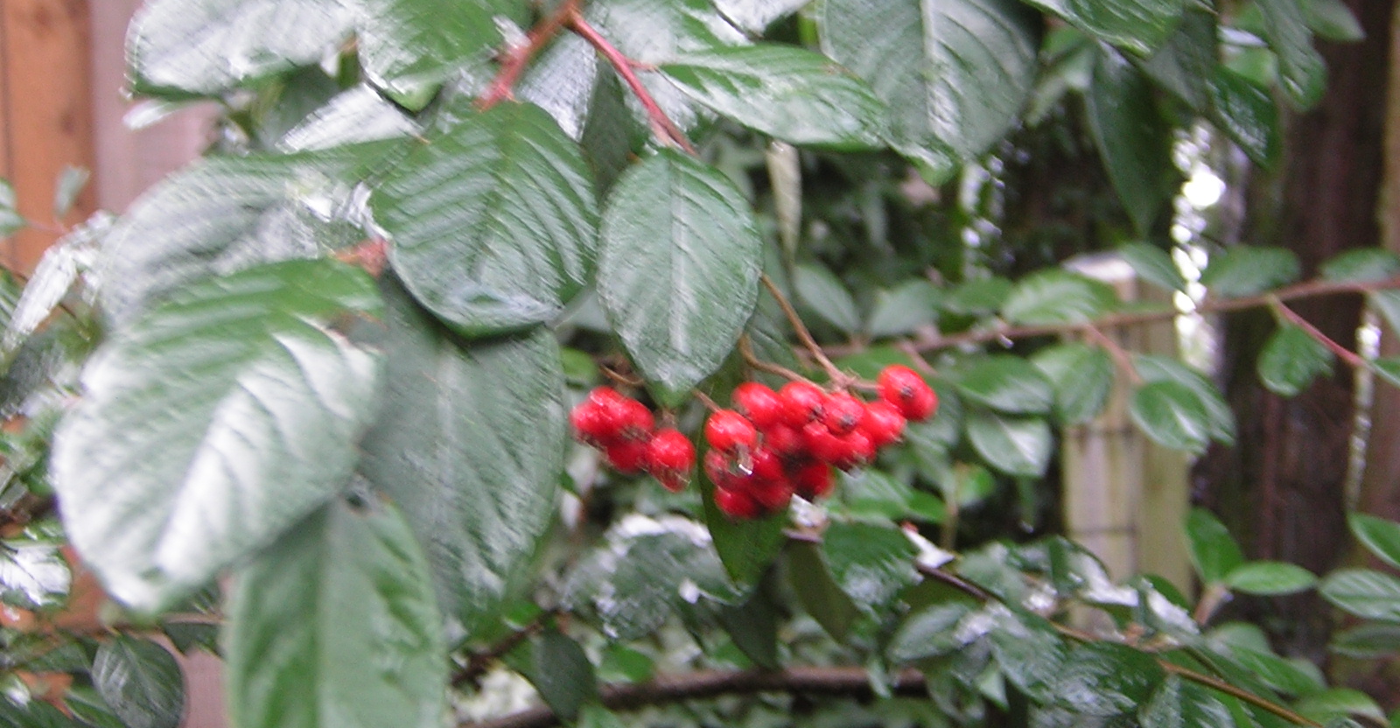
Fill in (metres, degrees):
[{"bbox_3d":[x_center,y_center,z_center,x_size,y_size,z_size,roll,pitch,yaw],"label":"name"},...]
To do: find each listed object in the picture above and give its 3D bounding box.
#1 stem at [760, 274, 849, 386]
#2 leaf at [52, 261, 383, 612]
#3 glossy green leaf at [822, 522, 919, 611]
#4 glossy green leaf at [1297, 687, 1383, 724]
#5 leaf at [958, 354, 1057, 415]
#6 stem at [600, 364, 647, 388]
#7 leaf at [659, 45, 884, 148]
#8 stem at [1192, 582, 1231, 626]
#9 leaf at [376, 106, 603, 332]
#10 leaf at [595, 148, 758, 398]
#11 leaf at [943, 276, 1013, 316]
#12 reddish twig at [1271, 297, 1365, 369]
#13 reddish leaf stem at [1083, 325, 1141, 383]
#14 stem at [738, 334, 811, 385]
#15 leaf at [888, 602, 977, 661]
[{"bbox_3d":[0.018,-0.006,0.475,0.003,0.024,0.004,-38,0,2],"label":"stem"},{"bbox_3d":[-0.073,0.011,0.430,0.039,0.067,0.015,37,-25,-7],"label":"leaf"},{"bbox_3d":[0.048,0.056,0.780,0.025,0.030,0.007,-40,-24,-21],"label":"glossy green leaf"},{"bbox_3d":[0.226,0.121,1.000,0.032,0.006,0.020,-9,37,-15],"label":"glossy green leaf"},{"bbox_3d":[0.131,0.009,1.220,0.044,0.008,0.026,13,50,13],"label":"leaf"},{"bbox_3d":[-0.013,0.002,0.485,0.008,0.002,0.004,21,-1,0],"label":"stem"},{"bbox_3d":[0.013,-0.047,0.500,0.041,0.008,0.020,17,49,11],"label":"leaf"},{"bbox_3d":[0.202,0.095,1.120,0.008,0.017,0.007,27,0,0],"label":"stem"},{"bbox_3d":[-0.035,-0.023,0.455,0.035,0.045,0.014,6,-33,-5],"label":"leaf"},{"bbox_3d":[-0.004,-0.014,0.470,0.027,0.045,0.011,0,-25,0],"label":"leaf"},{"bbox_3d":[0.080,-0.019,0.820,0.021,0.014,0.008,12,2,0],"label":"leaf"},{"bbox_3d":[0.174,-0.009,0.800,0.032,0.004,0.004,35,8,0],"label":"reddish twig"},{"bbox_3d":[0.116,-0.003,0.800,0.004,0.022,0.004,-42,0,6],"label":"reddish leaf stem"},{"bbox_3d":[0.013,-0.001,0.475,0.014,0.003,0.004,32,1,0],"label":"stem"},{"bbox_3d":[0.054,0.062,0.660,0.024,0.014,0.009,-30,-7,-10],"label":"leaf"}]

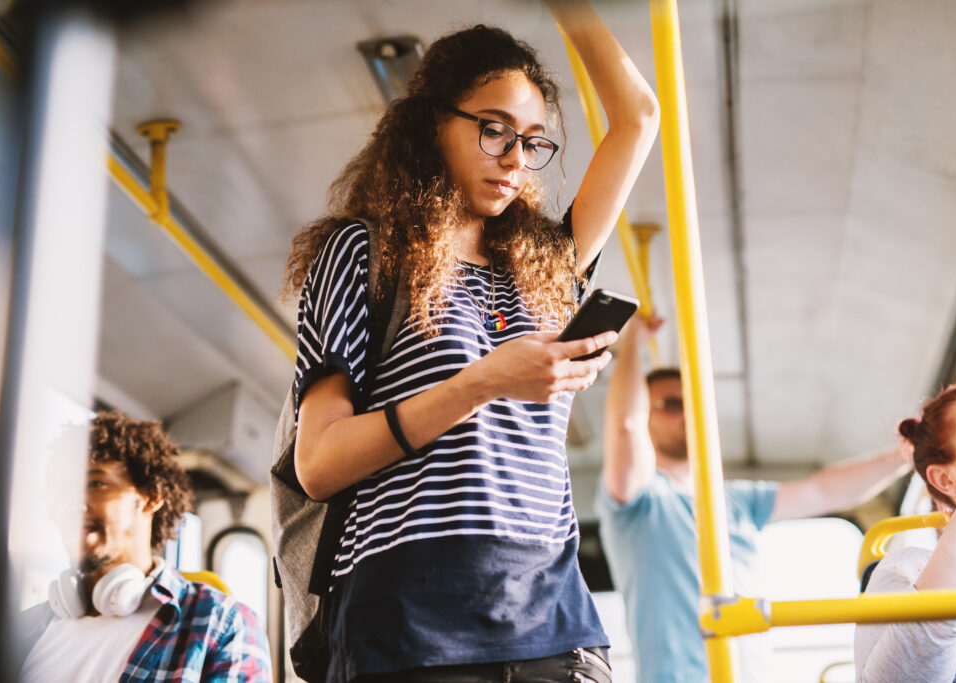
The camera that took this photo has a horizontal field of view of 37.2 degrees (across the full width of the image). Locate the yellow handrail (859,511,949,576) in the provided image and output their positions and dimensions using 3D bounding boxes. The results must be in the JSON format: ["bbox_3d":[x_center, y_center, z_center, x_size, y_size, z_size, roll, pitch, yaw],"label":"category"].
[{"bbox_3d":[0.819,0.331,2.324,0.380,0.110,0.065,-6,-24,11],"label":"yellow handrail"}]

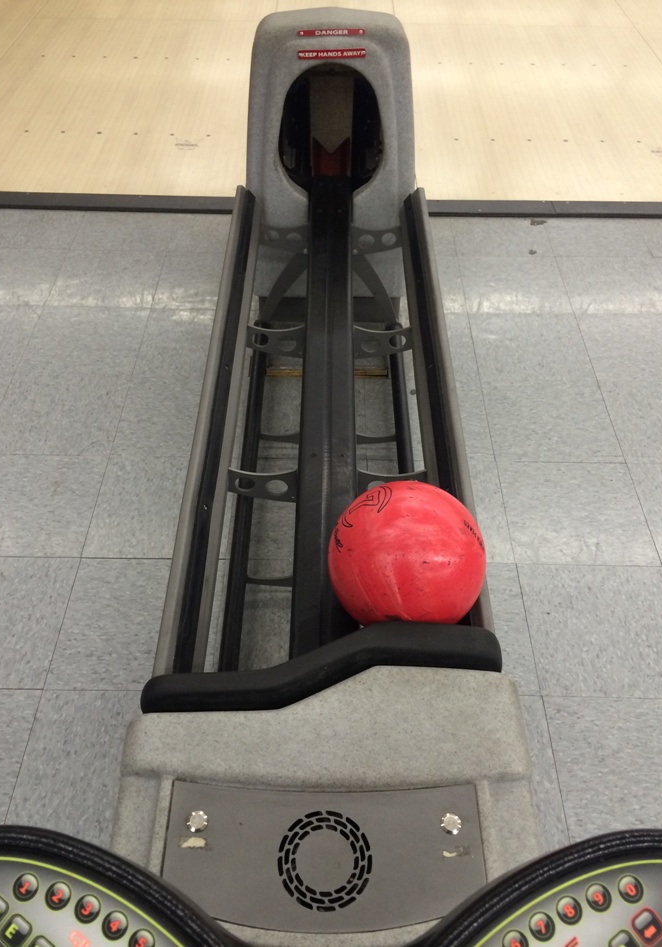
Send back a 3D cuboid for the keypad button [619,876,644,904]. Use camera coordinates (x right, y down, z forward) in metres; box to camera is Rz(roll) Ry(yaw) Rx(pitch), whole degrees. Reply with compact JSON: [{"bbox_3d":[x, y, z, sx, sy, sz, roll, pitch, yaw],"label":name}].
[{"bbox_3d":[0.180,0.249,0.492,0.015,0.004,0.015,0,58,0],"label":"keypad button"}]

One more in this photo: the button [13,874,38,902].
[{"bbox_3d":[-0.189,0.257,0.510,0.016,0.004,0.016,1,59,0],"label":"button"}]

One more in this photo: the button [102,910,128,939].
[{"bbox_3d":[-0.126,0.264,0.479,0.015,0.004,0.015,0,58,0],"label":"button"}]

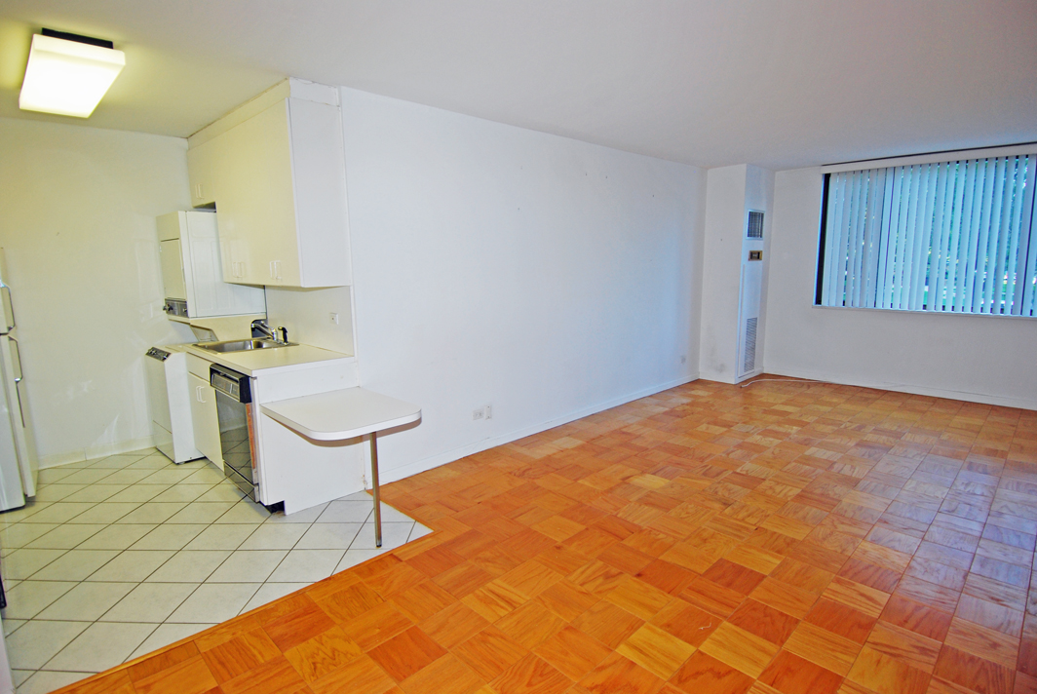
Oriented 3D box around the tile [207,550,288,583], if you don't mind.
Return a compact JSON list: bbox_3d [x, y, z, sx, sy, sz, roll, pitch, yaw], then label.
[{"bbox_3d":[-1.397,1.136,2.699,0.298,0.010,0.298,0,9,-1],"label":"tile"}]

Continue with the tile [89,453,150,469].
[{"bbox_3d":[-3.179,0.917,4.130,0.298,0.010,0.298,0,9,-1],"label":"tile"}]

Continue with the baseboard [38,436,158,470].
[{"bbox_3d":[-3.389,0.850,4.205,0.755,0.102,0.015,-9,13,-44],"label":"baseboard"}]

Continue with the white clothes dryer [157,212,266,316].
[{"bbox_3d":[-2.629,-0.696,4.459,0.598,0.820,0.587,7,11,41],"label":"white clothes dryer"}]

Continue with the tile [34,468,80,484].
[{"bbox_3d":[-3.469,0.966,3.837,0.298,0.010,0.298,0,9,-1],"label":"tile"}]

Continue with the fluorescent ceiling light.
[{"bbox_3d":[-2.439,-1.440,2.807,0.335,0.105,1.250,-9,13,-44],"label":"fluorescent ceiling light"}]

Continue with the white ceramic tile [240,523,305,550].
[{"bbox_3d":[-1.406,1.097,3.006,0.300,0.010,0.300,0,9,0],"label":"white ceramic tile"}]

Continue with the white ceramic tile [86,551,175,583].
[{"bbox_3d":[-1.985,1.140,2.692,0.298,0.010,0.298,0,9,-1],"label":"white ceramic tile"}]

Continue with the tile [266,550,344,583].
[{"bbox_3d":[-1.103,1.133,2.702,0.298,0.010,0.298,0,9,-1],"label":"tile"}]

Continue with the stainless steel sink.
[{"bbox_3d":[-2.105,0.070,4.014,0.550,0.170,0.620,-9,12,-44],"label":"stainless steel sink"}]

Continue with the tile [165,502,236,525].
[{"bbox_3d":[-2.005,1.056,3.303,0.300,0.010,0.300,0,9,0],"label":"tile"}]

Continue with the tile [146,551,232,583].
[{"bbox_3d":[-1.702,1.144,2.711,0.300,0.010,0.300,0,9,0],"label":"tile"}]

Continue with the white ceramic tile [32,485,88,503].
[{"bbox_3d":[-3.205,1.019,3.599,0.300,0.010,0.300,0,9,0],"label":"white ceramic tile"}]

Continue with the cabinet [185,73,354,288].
[{"bbox_3d":[-1.952,-1.075,3.913,0.315,1.180,2.190,-9,13,-44],"label":"cabinet"}]

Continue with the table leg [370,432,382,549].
[{"bbox_3d":[-0.775,0.781,2.818,0.033,0.667,0.033,-9,12,-44],"label":"table leg"}]

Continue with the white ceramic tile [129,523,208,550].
[{"bbox_3d":[-2.003,1.101,3.007,0.300,0.010,0.300,0,9,0],"label":"white ceramic tile"}]

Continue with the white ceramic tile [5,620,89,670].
[{"bbox_3d":[-1.992,1.230,2.129,0.300,0.010,0.300,0,9,0],"label":"white ceramic tile"}]

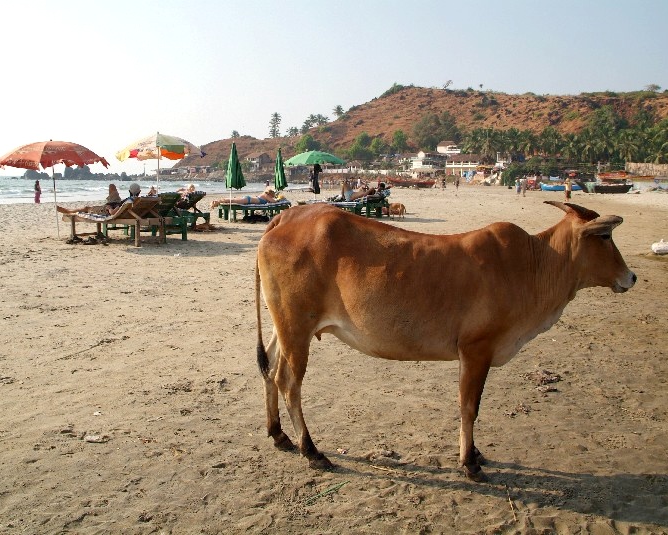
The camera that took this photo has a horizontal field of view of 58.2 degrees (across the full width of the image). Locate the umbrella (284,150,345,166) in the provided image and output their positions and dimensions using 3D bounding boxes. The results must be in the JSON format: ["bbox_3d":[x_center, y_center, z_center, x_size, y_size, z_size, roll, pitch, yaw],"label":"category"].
[{"bbox_3d":[-0.600,-2.807,19.601,2.030,1.989,2.030,0,9,0],"label":"umbrella"}]

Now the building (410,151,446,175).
[{"bbox_3d":[26.271,-29.416,169.487,10.500,7.200,9.000,1,8,6],"label":"building"}]

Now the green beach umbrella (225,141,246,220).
[{"bbox_3d":[-2.809,-2.388,16.937,0.600,2.270,0.600,1,8,0],"label":"green beach umbrella"}]

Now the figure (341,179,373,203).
[{"bbox_3d":[0.660,-2.162,16.866,0.980,0.641,0.500,0,9,0],"label":"figure"}]

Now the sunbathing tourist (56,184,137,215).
[{"bbox_3d":[-4.439,-1.283,11.441,1.700,0.660,0.600,5,9,26],"label":"sunbathing tourist"}]

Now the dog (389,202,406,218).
[{"bbox_3d":[2.016,-1.793,19.191,0.800,0.520,0.260,7,10,36],"label":"dog"}]

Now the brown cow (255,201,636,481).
[{"bbox_3d":[0.495,0.336,2.862,1.780,1.270,0.500,1,9,4],"label":"brown cow"}]

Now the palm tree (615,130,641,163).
[{"bbox_3d":[50.356,-18.768,103.356,4.900,9.409,4.900,0,9,0],"label":"palm tree"}]

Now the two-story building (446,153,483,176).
[{"bbox_3d":[32.106,-25.476,150.855,9.300,6.200,7.000,1,8,3],"label":"two-story building"}]

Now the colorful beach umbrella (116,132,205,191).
[{"bbox_3d":[-4.030,-2.058,14.151,2.130,2.198,2.130,0,9,0],"label":"colorful beach umbrella"}]

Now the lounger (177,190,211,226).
[{"bbox_3d":[-3.987,-1.417,14.908,2.050,0.920,0.720,4,9,22],"label":"lounger"}]

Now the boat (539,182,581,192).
[{"bbox_3d":[27.773,-9.700,72.363,6.100,1.075,1.700,0,9,0],"label":"boat"}]

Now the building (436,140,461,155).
[{"bbox_3d":[38.336,-40.598,204.211,8.200,4.700,7.000,0,8,-6],"label":"building"}]

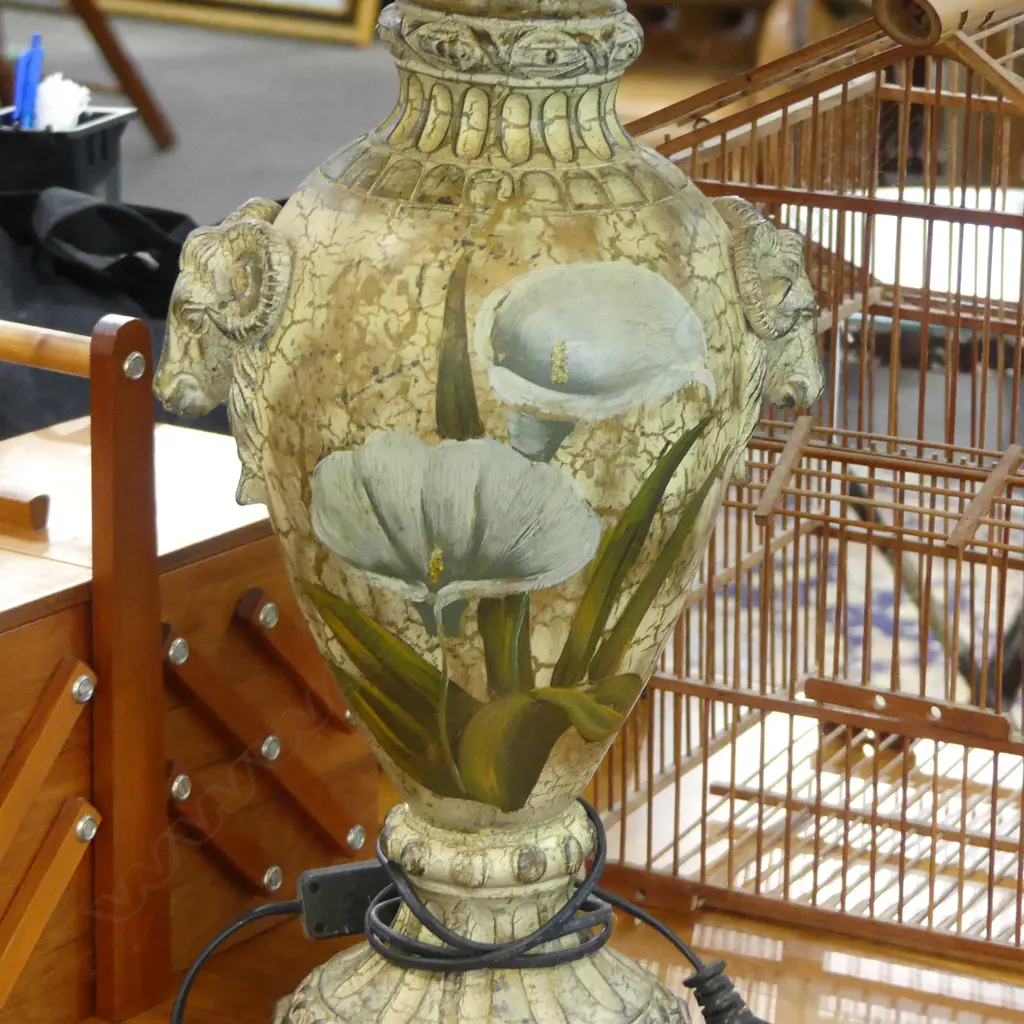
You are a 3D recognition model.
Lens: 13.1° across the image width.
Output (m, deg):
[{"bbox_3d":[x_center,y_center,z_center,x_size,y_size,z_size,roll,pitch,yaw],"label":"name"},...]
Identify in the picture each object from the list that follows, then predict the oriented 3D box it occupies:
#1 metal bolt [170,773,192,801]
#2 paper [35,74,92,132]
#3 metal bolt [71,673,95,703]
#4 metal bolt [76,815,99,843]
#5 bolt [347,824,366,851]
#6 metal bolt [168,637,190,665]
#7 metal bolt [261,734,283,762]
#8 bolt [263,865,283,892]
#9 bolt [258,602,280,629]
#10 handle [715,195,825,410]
[{"bbox_3d":[-0.150,0.125,2.023,0.003,0.011,0.011,12,19,34],"label":"metal bolt"},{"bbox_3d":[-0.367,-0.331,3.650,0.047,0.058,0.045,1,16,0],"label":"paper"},{"bbox_3d":[-0.188,0.077,1.952,0.003,0.011,0.011,12,19,34],"label":"metal bolt"},{"bbox_3d":[-0.188,0.140,1.973,0.003,0.011,0.011,12,19,34],"label":"metal bolt"},{"bbox_3d":[-0.075,0.156,2.142,0.003,0.011,0.011,12,19,34],"label":"bolt"},{"bbox_3d":[-0.149,0.062,2.004,0.003,0.011,0.011,12,19,34],"label":"metal bolt"},{"bbox_3d":[-0.112,0.110,2.074,0.003,0.011,0.011,12,19,34],"label":"metal bolt"},{"bbox_3d":[-0.112,0.172,2.092,0.003,0.011,0.011,12,19,34],"label":"bolt"},{"bbox_3d":[-0.112,0.048,2.054,0.003,0.011,0.011,12,19,34],"label":"bolt"},{"bbox_3d":[0.106,-0.089,1.877,0.048,0.087,0.049,-5,17,-19],"label":"handle"}]

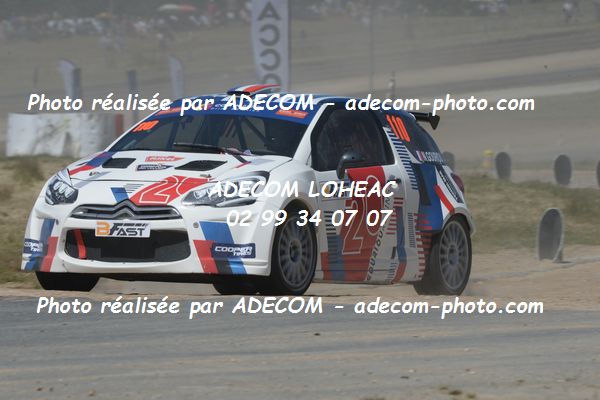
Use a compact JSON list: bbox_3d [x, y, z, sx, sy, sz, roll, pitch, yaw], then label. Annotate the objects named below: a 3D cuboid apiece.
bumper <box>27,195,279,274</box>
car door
[{"bbox_3d":[-1.052,0.231,41.776,1.810,0.500,0.490,1,-1,27],"label":"bumper"},{"bbox_3d":[0.303,-0.030,42.914,0.280,1.170,1.300,1,-1,27],"label":"car door"}]

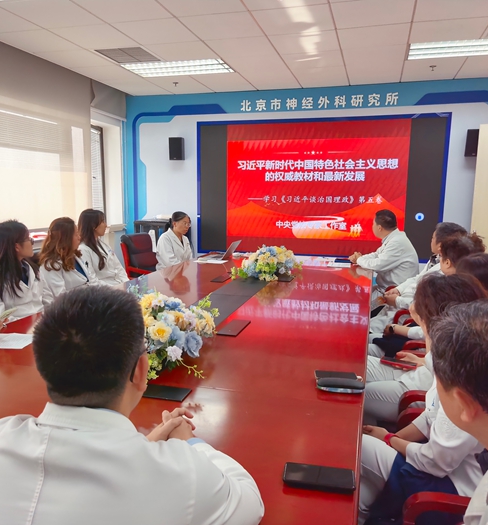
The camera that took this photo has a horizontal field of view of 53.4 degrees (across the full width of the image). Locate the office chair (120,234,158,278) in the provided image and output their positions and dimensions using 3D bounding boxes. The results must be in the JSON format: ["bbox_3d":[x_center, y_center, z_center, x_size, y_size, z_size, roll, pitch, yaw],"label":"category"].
[{"bbox_3d":[-0.860,0.215,4.905,0.640,1.000,0.620,4,9,25],"label":"office chair"}]

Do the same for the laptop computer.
[{"bbox_3d":[-0.232,-0.131,4.987,0.320,0.190,0.320,2,8,15],"label":"laptop computer"}]

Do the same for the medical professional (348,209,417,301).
[{"bbox_3d":[1.218,0.185,4.240,0.700,1.280,0.540,6,9,33],"label":"medical professional"}]

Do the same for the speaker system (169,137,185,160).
[{"bbox_3d":[-0.928,-1.578,6.739,0.210,0.315,0.180,0,8,1],"label":"speaker system"}]

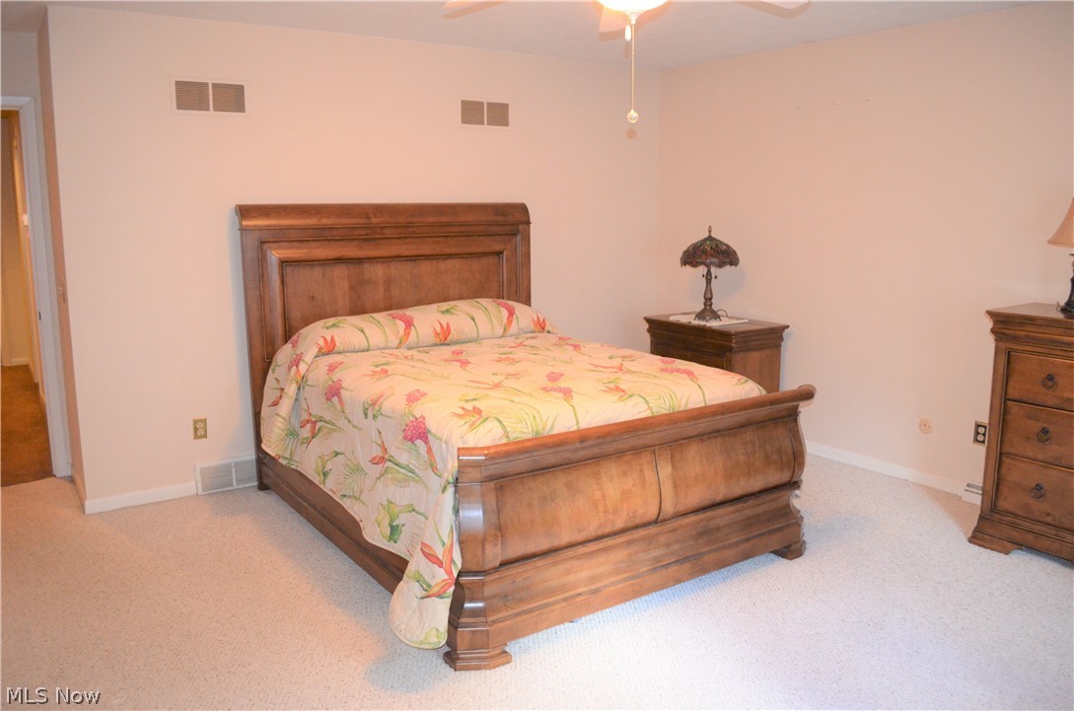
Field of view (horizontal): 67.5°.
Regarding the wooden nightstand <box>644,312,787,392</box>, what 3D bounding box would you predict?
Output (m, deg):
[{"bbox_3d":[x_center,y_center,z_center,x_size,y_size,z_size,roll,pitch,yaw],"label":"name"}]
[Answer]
[{"bbox_3d":[1.126,0.174,5.131,0.491,0.760,0.834,-6,11,-31],"label":"wooden nightstand"}]

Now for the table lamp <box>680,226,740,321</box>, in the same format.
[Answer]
[{"bbox_3d":[1.106,-0.523,5.150,0.386,0.608,0.386,0,10,0],"label":"table lamp"}]

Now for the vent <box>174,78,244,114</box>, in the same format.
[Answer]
[{"bbox_3d":[-1.611,-1.280,3.989,0.366,0.172,0.018,-7,12,-34],"label":"vent"}]

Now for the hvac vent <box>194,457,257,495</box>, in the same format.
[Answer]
[{"bbox_3d":[-1.617,0.635,4.301,0.370,0.155,0.026,-7,12,-34],"label":"hvac vent"}]

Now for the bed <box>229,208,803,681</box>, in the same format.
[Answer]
[{"bbox_3d":[-0.151,0.041,3.778,1.738,1.490,2.284,-7,12,-34],"label":"bed"}]

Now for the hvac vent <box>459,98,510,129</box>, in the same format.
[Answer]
[{"bbox_3d":[-0.306,-1.469,4.885,0.363,0.166,0.018,-7,12,-34],"label":"hvac vent"}]

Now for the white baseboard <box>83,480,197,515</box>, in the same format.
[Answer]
[{"bbox_3d":[-1.987,0.716,4.057,0.517,0.082,0.016,-7,12,-34],"label":"white baseboard"}]

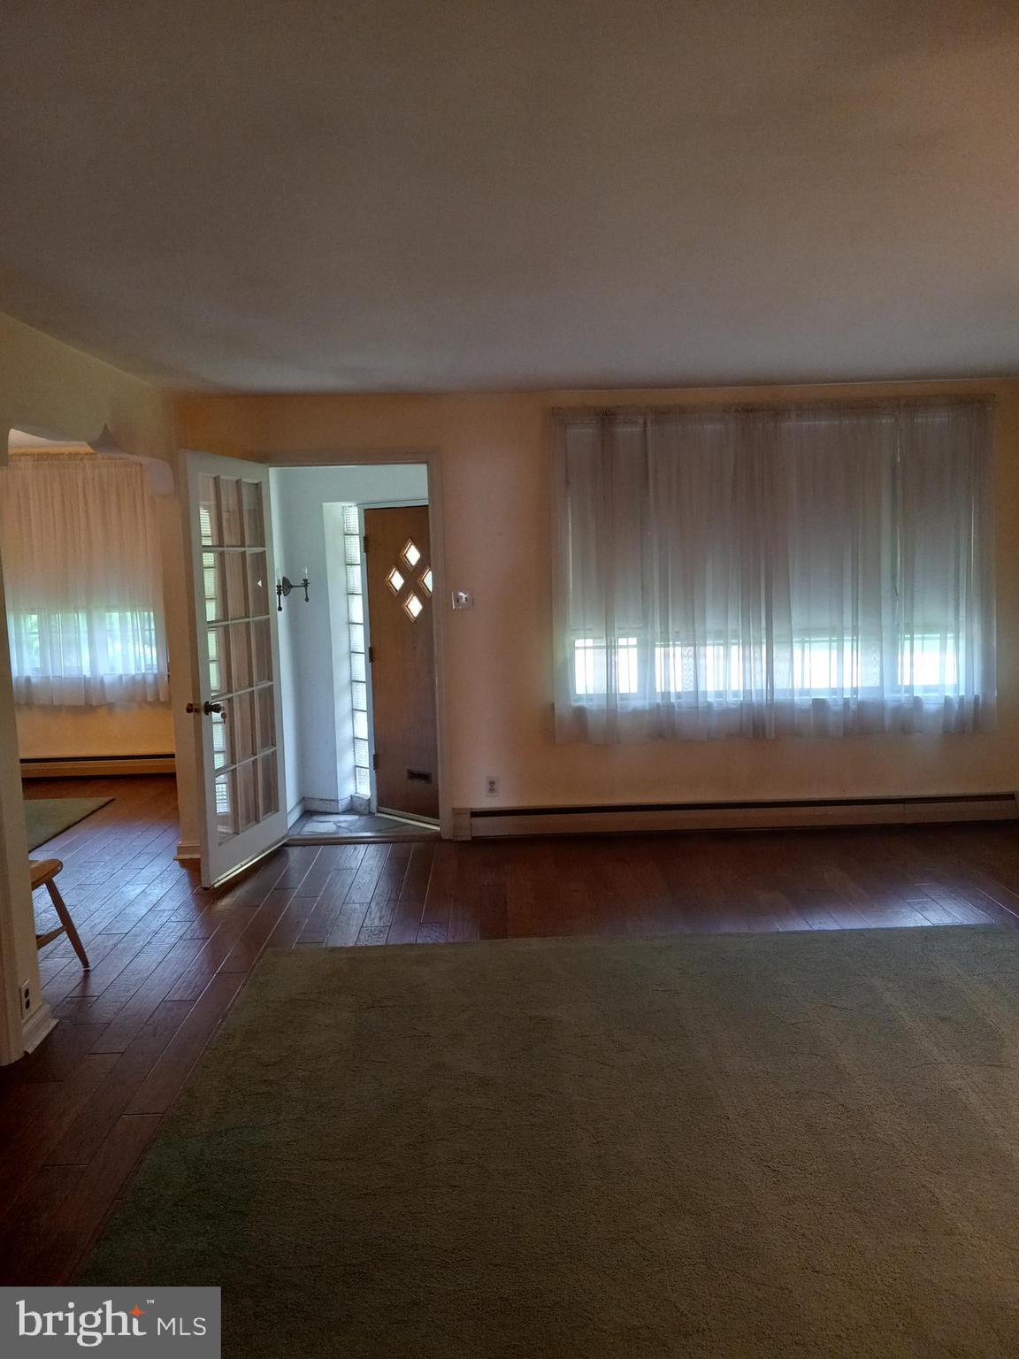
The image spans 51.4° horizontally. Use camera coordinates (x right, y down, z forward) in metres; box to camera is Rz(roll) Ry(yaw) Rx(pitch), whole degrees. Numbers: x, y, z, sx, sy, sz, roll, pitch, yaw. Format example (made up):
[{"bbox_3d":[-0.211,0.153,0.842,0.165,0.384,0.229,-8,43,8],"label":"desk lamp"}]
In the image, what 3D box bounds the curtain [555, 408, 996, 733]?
[{"bbox_3d":[1.442,-0.576,5.744,2.400,1.810,0.120,-2,7,-1],"label":"curtain"}]

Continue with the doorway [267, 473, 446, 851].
[{"bbox_3d":[-0.848,-0.123,5.865,0.870,2.060,0.150,-2,7,-1],"label":"doorway"}]

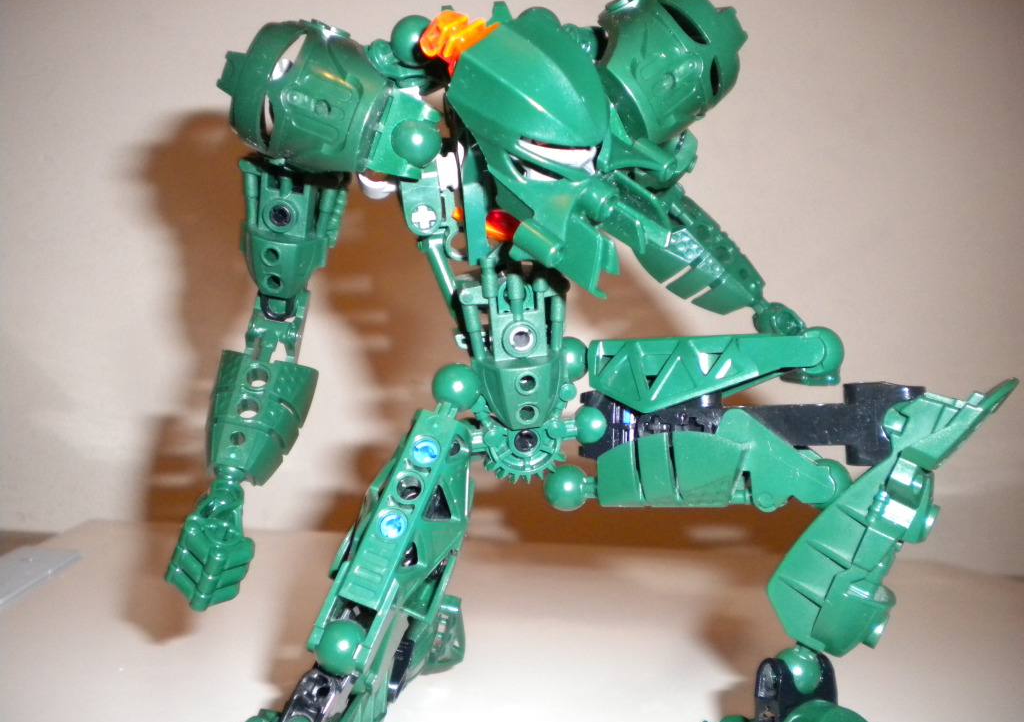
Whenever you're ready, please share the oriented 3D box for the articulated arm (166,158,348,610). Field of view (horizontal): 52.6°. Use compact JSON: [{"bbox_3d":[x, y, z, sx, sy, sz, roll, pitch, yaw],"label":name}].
[{"bbox_3d":[-0.054,0.004,0.229,0.024,0.102,0.027,7,-15,3],"label":"articulated arm"}]

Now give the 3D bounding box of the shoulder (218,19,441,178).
[{"bbox_3d":[-0.040,-0.058,0.227,0.047,0.032,0.030,11,8,-6],"label":"shoulder"}]

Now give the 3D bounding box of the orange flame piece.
[{"bbox_3d":[-0.010,-0.065,0.214,0.018,0.015,0.015,-1,17,-18],"label":"orange flame piece"}]

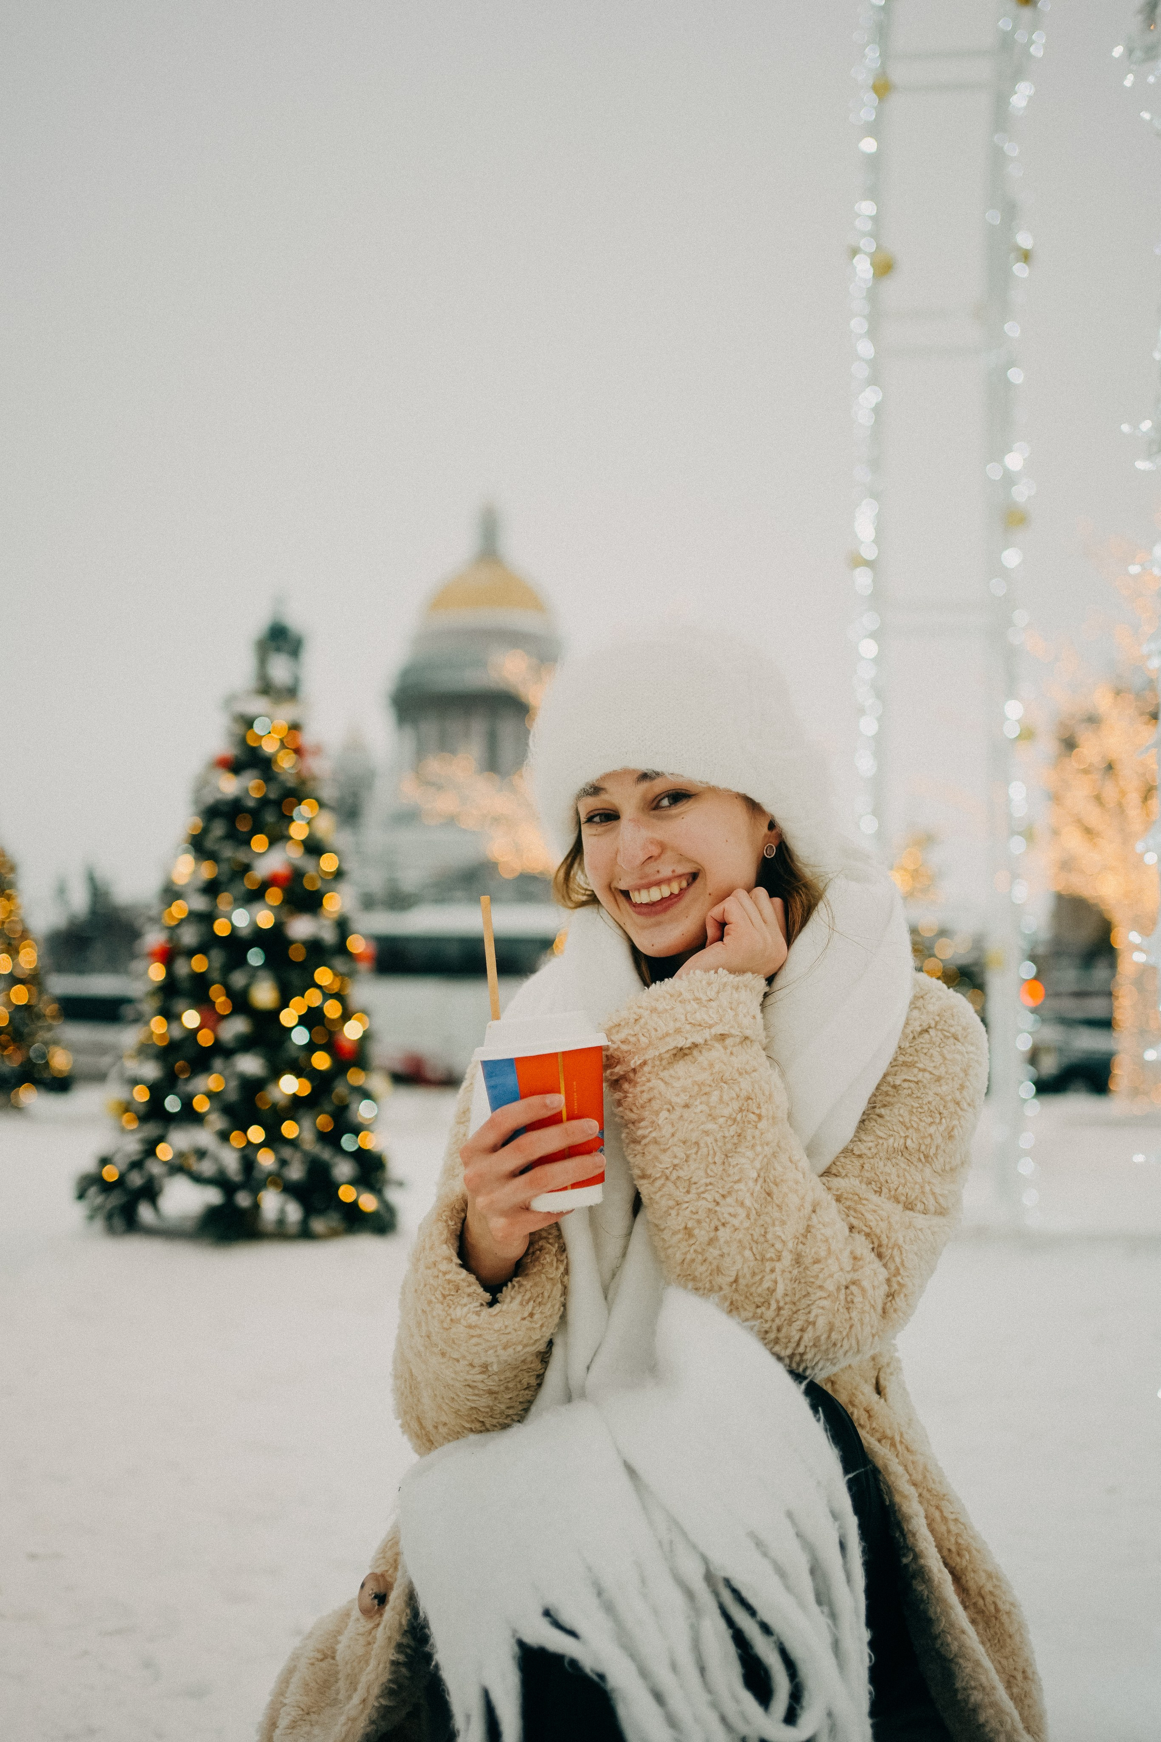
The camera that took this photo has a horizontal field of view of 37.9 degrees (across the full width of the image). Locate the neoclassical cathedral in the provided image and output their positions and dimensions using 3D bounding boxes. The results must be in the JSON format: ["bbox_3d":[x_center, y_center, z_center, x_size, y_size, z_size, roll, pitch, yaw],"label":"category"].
[{"bbox_3d":[-18.475,-24.120,343.000,108.000,101.500,98.000,1,-4,-6],"label":"neoclassical cathedral"}]

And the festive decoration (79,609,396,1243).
[{"bbox_3d":[-1.281,0.162,6.400,1.170,2.270,1.170,2,-4,-11],"label":"festive decoration"}]

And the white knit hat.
[{"bbox_3d":[0.087,-0.095,1.330,0.245,0.190,0.265,-6,-14,-2],"label":"white knit hat"}]

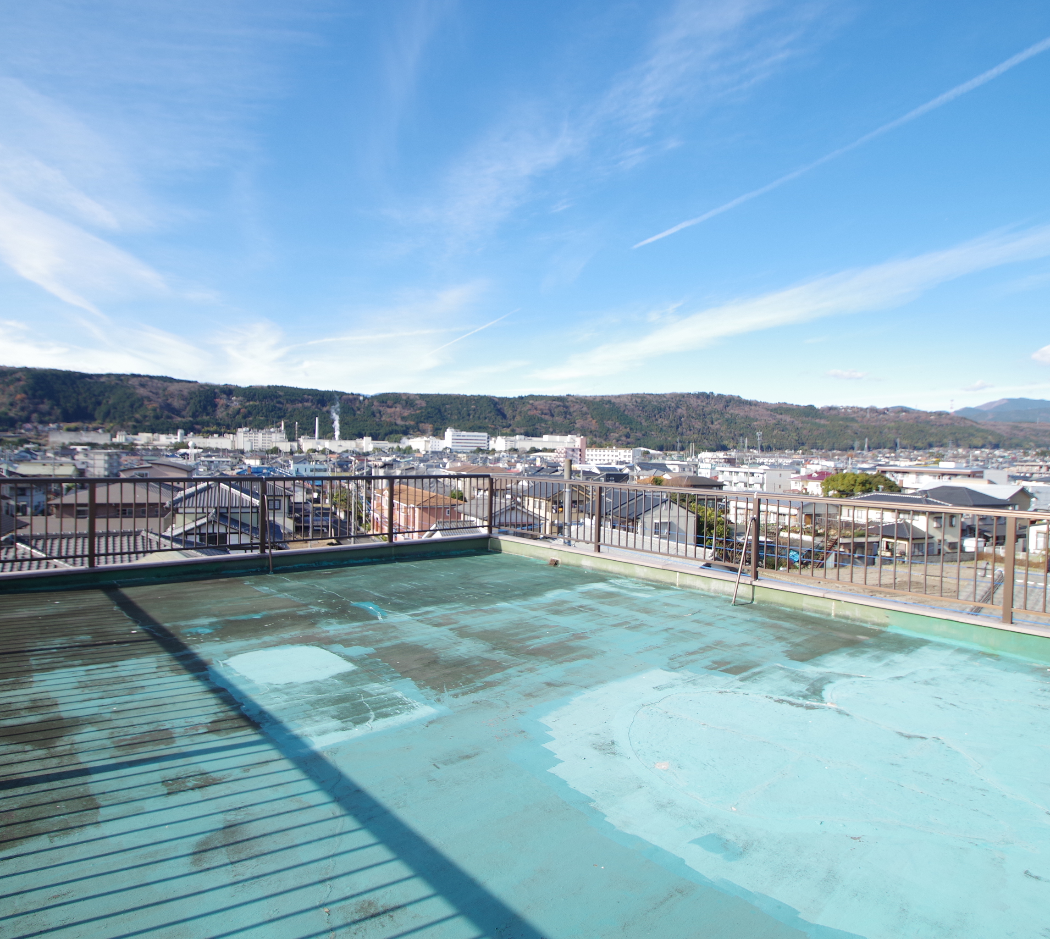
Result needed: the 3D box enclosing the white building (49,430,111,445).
[{"bbox_3d":[-588.760,-41.340,830.000,62.780,17.100,25.000,0,2,-20],"label":"white building"}]

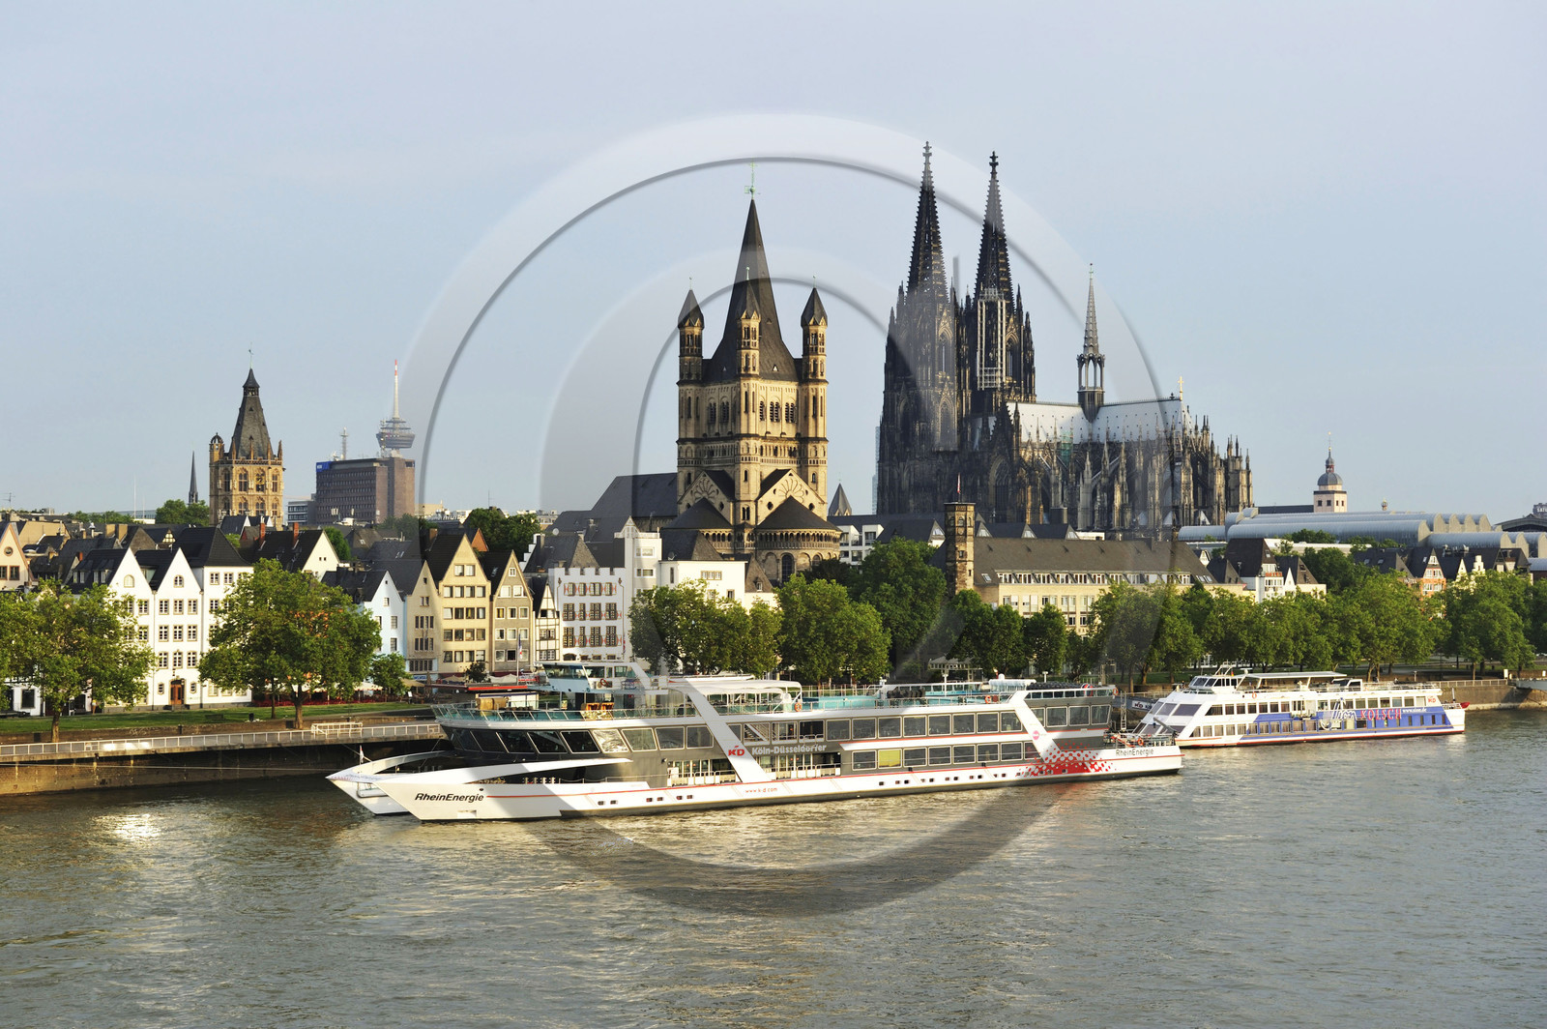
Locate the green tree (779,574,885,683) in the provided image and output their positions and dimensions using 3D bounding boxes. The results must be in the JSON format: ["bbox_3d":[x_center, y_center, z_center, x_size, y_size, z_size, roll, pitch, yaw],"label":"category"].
[{"bbox_3d":[7.369,15.770,293.548,13.500,16.400,12.500,0,-2,1],"label":"green tree"}]

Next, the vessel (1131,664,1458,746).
[{"bbox_3d":[66.126,23.329,296.932,51.500,9.500,10.200,1,-2,-36],"label":"vessel"}]

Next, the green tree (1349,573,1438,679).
[{"bbox_3d":[99.950,18.130,381.000,14.200,17.600,13.500,0,-2,15],"label":"green tree"}]

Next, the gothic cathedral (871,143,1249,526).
[{"bbox_3d":[99.260,-50.458,783.086,86.000,155.000,145.000,1,-2,-37],"label":"gothic cathedral"}]

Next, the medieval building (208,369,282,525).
[{"bbox_3d":[-112.316,-4.831,505.084,13.200,53.500,13.200,1,-2,-35],"label":"medieval building"}]

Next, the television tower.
[{"bbox_3d":[-425.542,-39.807,2662.523,43.000,262.000,43.000,0,-2,0],"label":"television tower"}]

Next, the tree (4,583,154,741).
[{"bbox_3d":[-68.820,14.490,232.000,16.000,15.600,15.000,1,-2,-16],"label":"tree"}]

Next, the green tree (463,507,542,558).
[{"bbox_3d":[-47.556,9.368,414.671,13.806,21.295,13.806,0,-2,0],"label":"green tree"}]

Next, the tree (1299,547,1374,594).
[{"bbox_3d":[104.370,13.670,438.000,14.000,16.000,13.000,0,-2,13],"label":"tree"}]

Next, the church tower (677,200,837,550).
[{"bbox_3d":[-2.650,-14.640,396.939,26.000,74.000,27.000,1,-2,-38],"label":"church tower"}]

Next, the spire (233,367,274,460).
[{"bbox_3d":[-114.410,-22.140,518.000,9.400,19.900,9.400,1,-2,-12],"label":"spire"}]

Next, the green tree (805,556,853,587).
[{"bbox_3d":[8.262,14.475,354.620,9.500,16.000,9.500,0,-2,1],"label":"green tree"}]

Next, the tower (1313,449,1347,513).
[{"bbox_3d":[232.762,4.005,988.352,10.300,65.500,10.300,-2,-3,44],"label":"tower"}]

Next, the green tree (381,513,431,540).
[{"bbox_3d":[-80.889,8.896,519.709,11.458,18.866,11.458,0,-2,0],"label":"green tree"}]

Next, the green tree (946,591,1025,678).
[{"bbox_3d":[29.646,17.538,327.780,10.744,14.266,10.744,0,-2,0],"label":"green tree"}]

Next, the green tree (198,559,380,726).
[{"bbox_3d":[-50.183,13.468,244.601,18.500,17.800,17.000,0,-2,-12],"label":"green tree"}]

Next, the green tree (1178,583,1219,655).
[{"bbox_3d":[69.470,17.930,385.000,9.200,13.400,9.000,0,-2,10],"label":"green tree"}]

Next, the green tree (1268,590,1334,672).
[{"bbox_3d":[82.670,19.030,370.000,11.000,14.200,10.500,0,-2,13],"label":"green tree"}]

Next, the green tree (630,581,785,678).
[{"bbox_3d":[-8.485,16.012,293.756,18.012,15.780,18.012,0,-2,0],"label":"green tree"}]

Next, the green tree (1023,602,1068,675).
[{"bbox_3d":[39.024,18.607,337.810,6.574,12.308,6.574,0,-2,0],"label":"green tree"}]

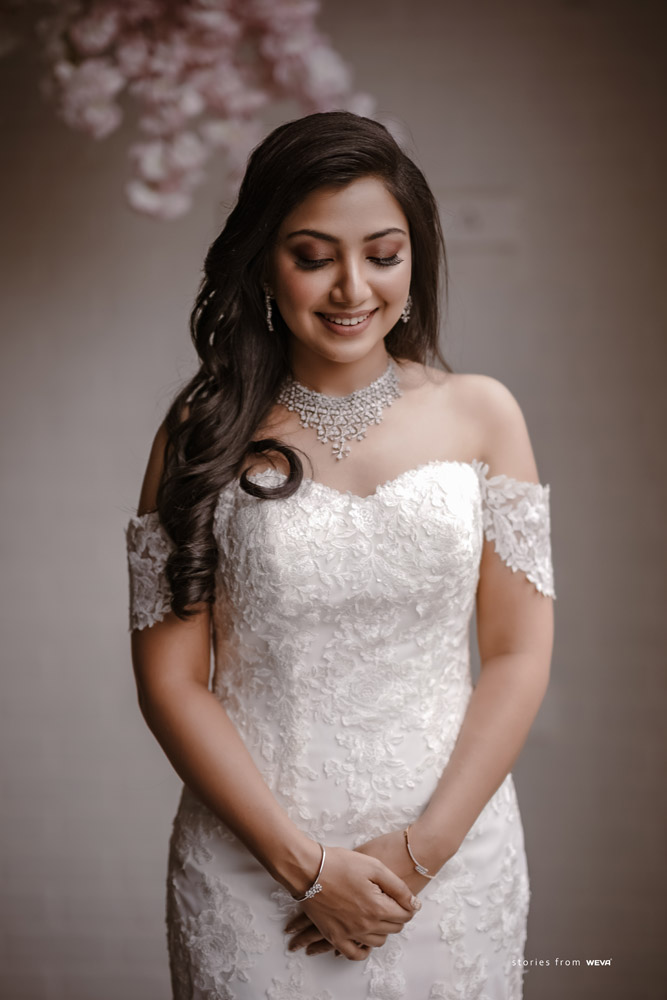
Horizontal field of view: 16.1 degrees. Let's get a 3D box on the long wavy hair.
[{"bbox_3d":[-0.029,-0.133,2.320,0.275,0.485,0.260,0,2,-7],"label":"long wavy hair"}]

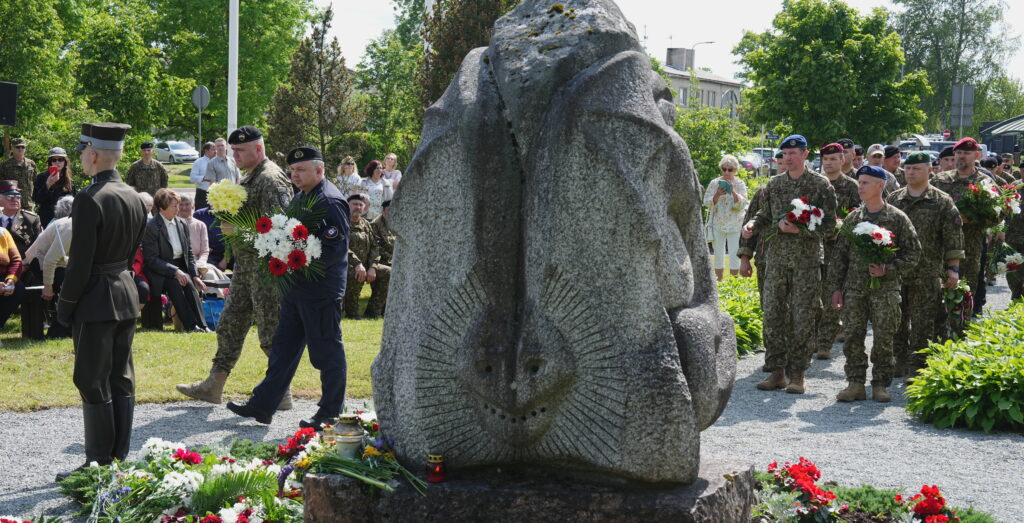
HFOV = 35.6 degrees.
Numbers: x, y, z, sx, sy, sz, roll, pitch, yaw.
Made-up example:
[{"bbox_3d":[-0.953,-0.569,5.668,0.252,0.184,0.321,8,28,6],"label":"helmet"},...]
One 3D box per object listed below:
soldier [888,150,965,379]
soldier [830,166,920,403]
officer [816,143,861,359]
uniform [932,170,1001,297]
[{"bbox_3d":[3.289,0.016,12.700,0.640,1.790,0.450,3,5,27],"label":"soldier"},{"bbox_3d":[2.674,0.155,11.750,0.620,1.720,0.450,3,4,19],"label":"soldier"},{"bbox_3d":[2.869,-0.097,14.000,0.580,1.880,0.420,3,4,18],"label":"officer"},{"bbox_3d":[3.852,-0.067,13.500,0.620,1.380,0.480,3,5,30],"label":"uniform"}]

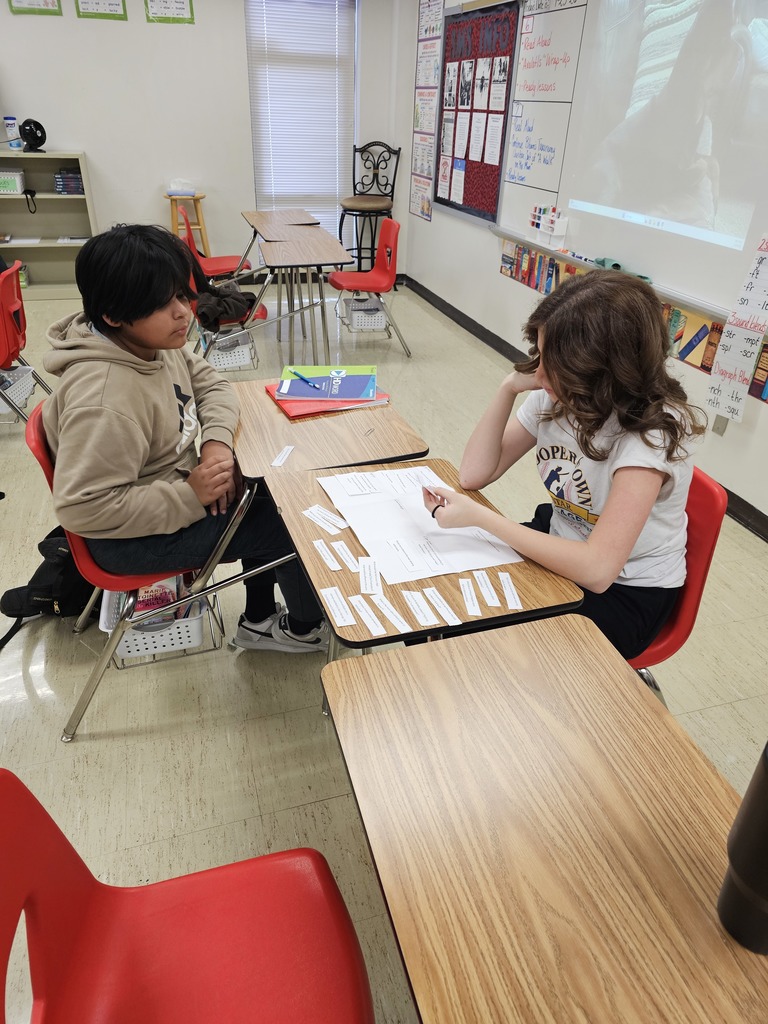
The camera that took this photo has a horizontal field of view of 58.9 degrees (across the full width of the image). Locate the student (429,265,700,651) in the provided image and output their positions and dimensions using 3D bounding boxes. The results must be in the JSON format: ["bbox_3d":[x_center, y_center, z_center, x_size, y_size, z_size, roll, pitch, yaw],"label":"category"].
[{"bbox_3d":[0.377,0.126,1.497,0.562,1.240,0.481,-19,37,-31],"label":"student"}]

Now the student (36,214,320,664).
[{"bbox_3d":[-0.481,-0.068,1.752,0.701,1.250,0.473,-3,31,-9],"label":"student"}]

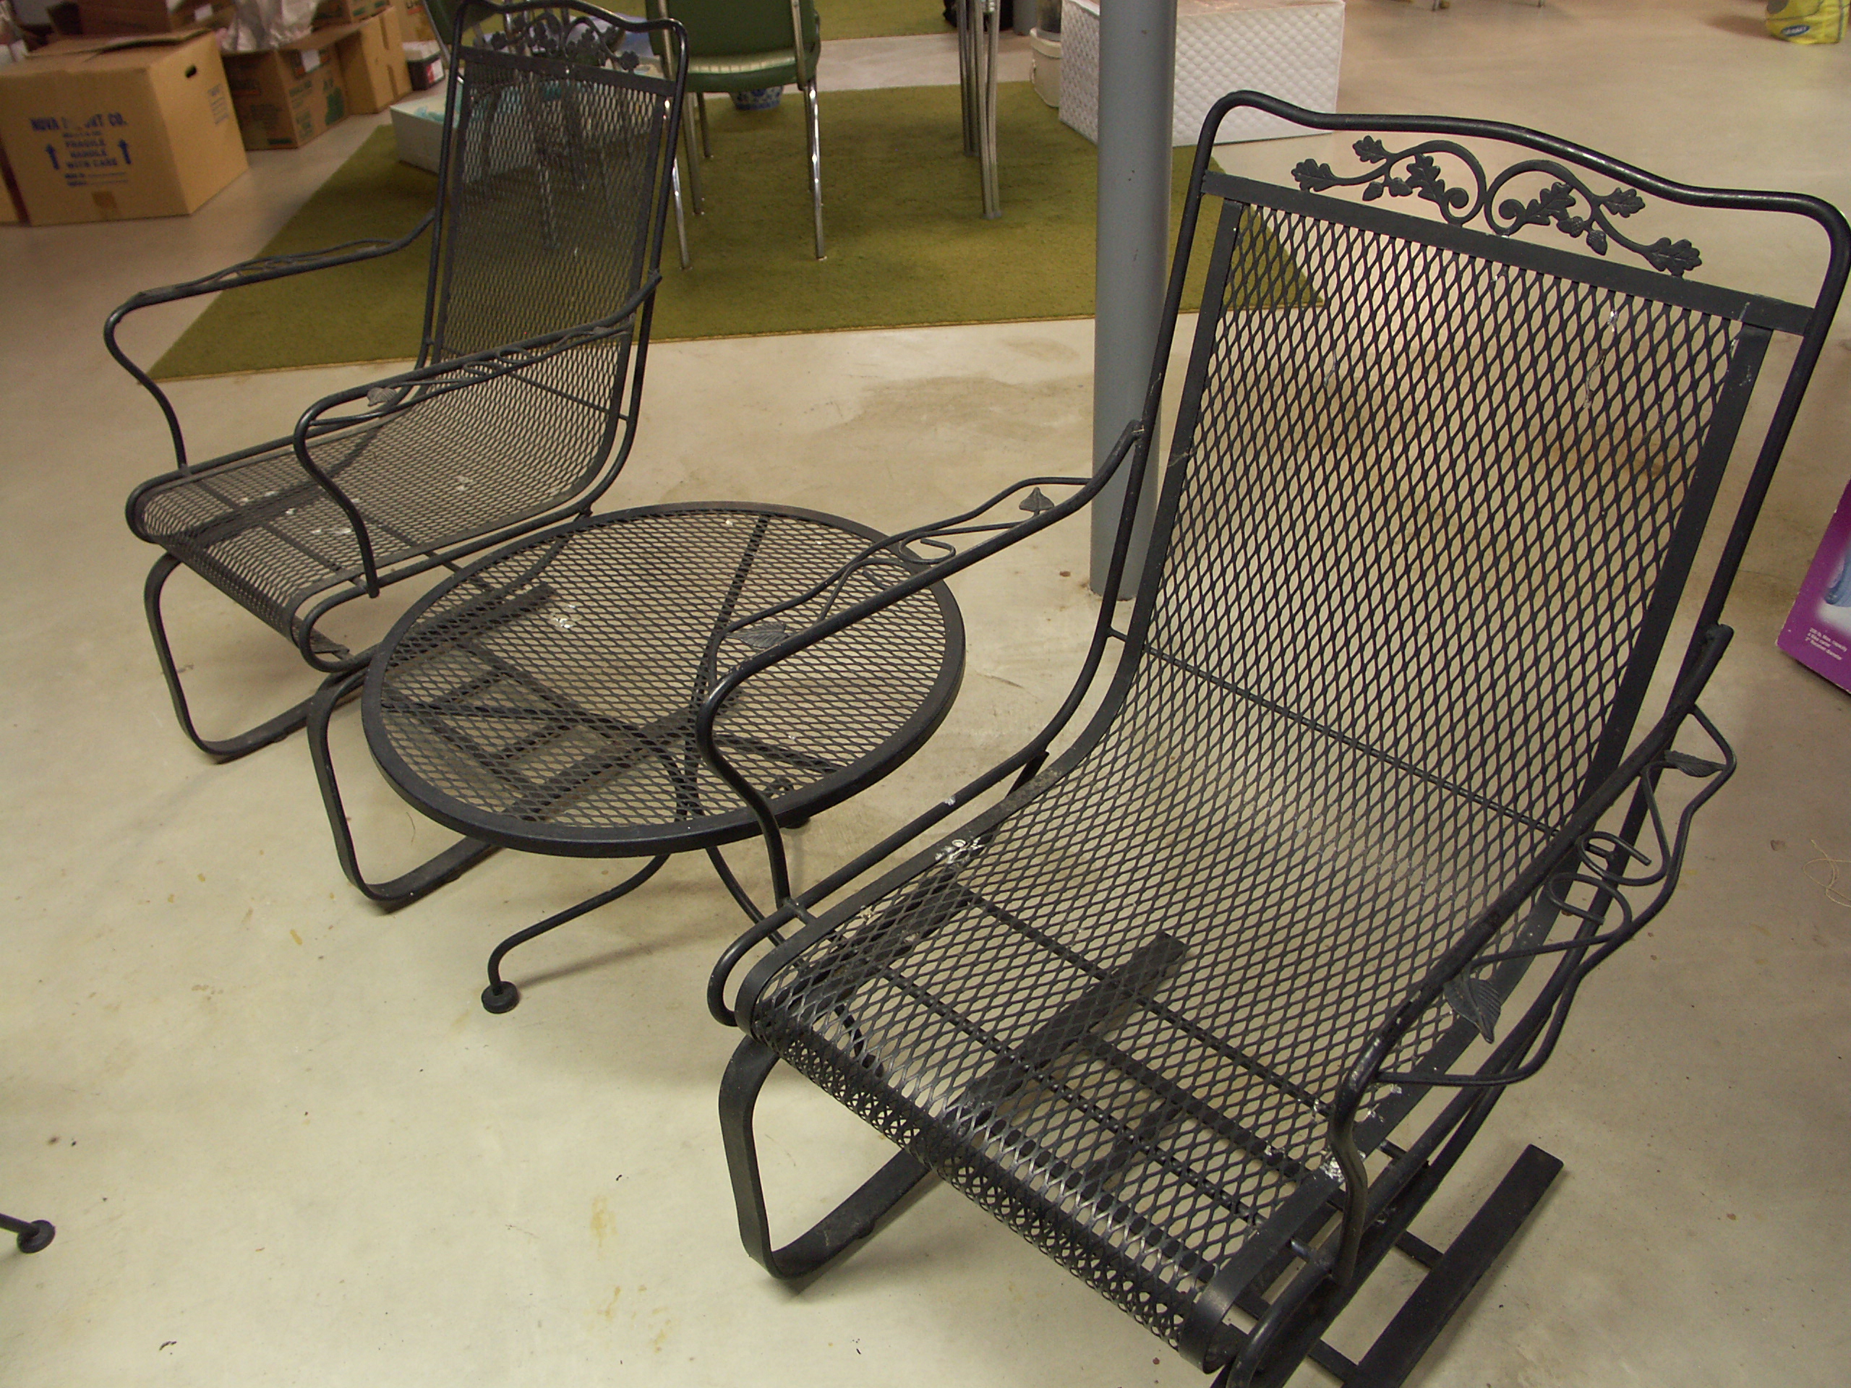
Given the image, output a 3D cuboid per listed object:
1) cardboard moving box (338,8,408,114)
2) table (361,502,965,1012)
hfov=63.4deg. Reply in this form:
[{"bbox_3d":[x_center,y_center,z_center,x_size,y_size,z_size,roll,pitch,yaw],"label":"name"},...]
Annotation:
[{"bbox_3d":[-2.096,-2.233,5.294,0.380,0.270,0.340,0,35,4],"label":"cardboard moving box"},{"bbox_3d":[-0.254,0.132,1.647,0.610,0.442,0.610,-3,35,0],"label":"table"}]

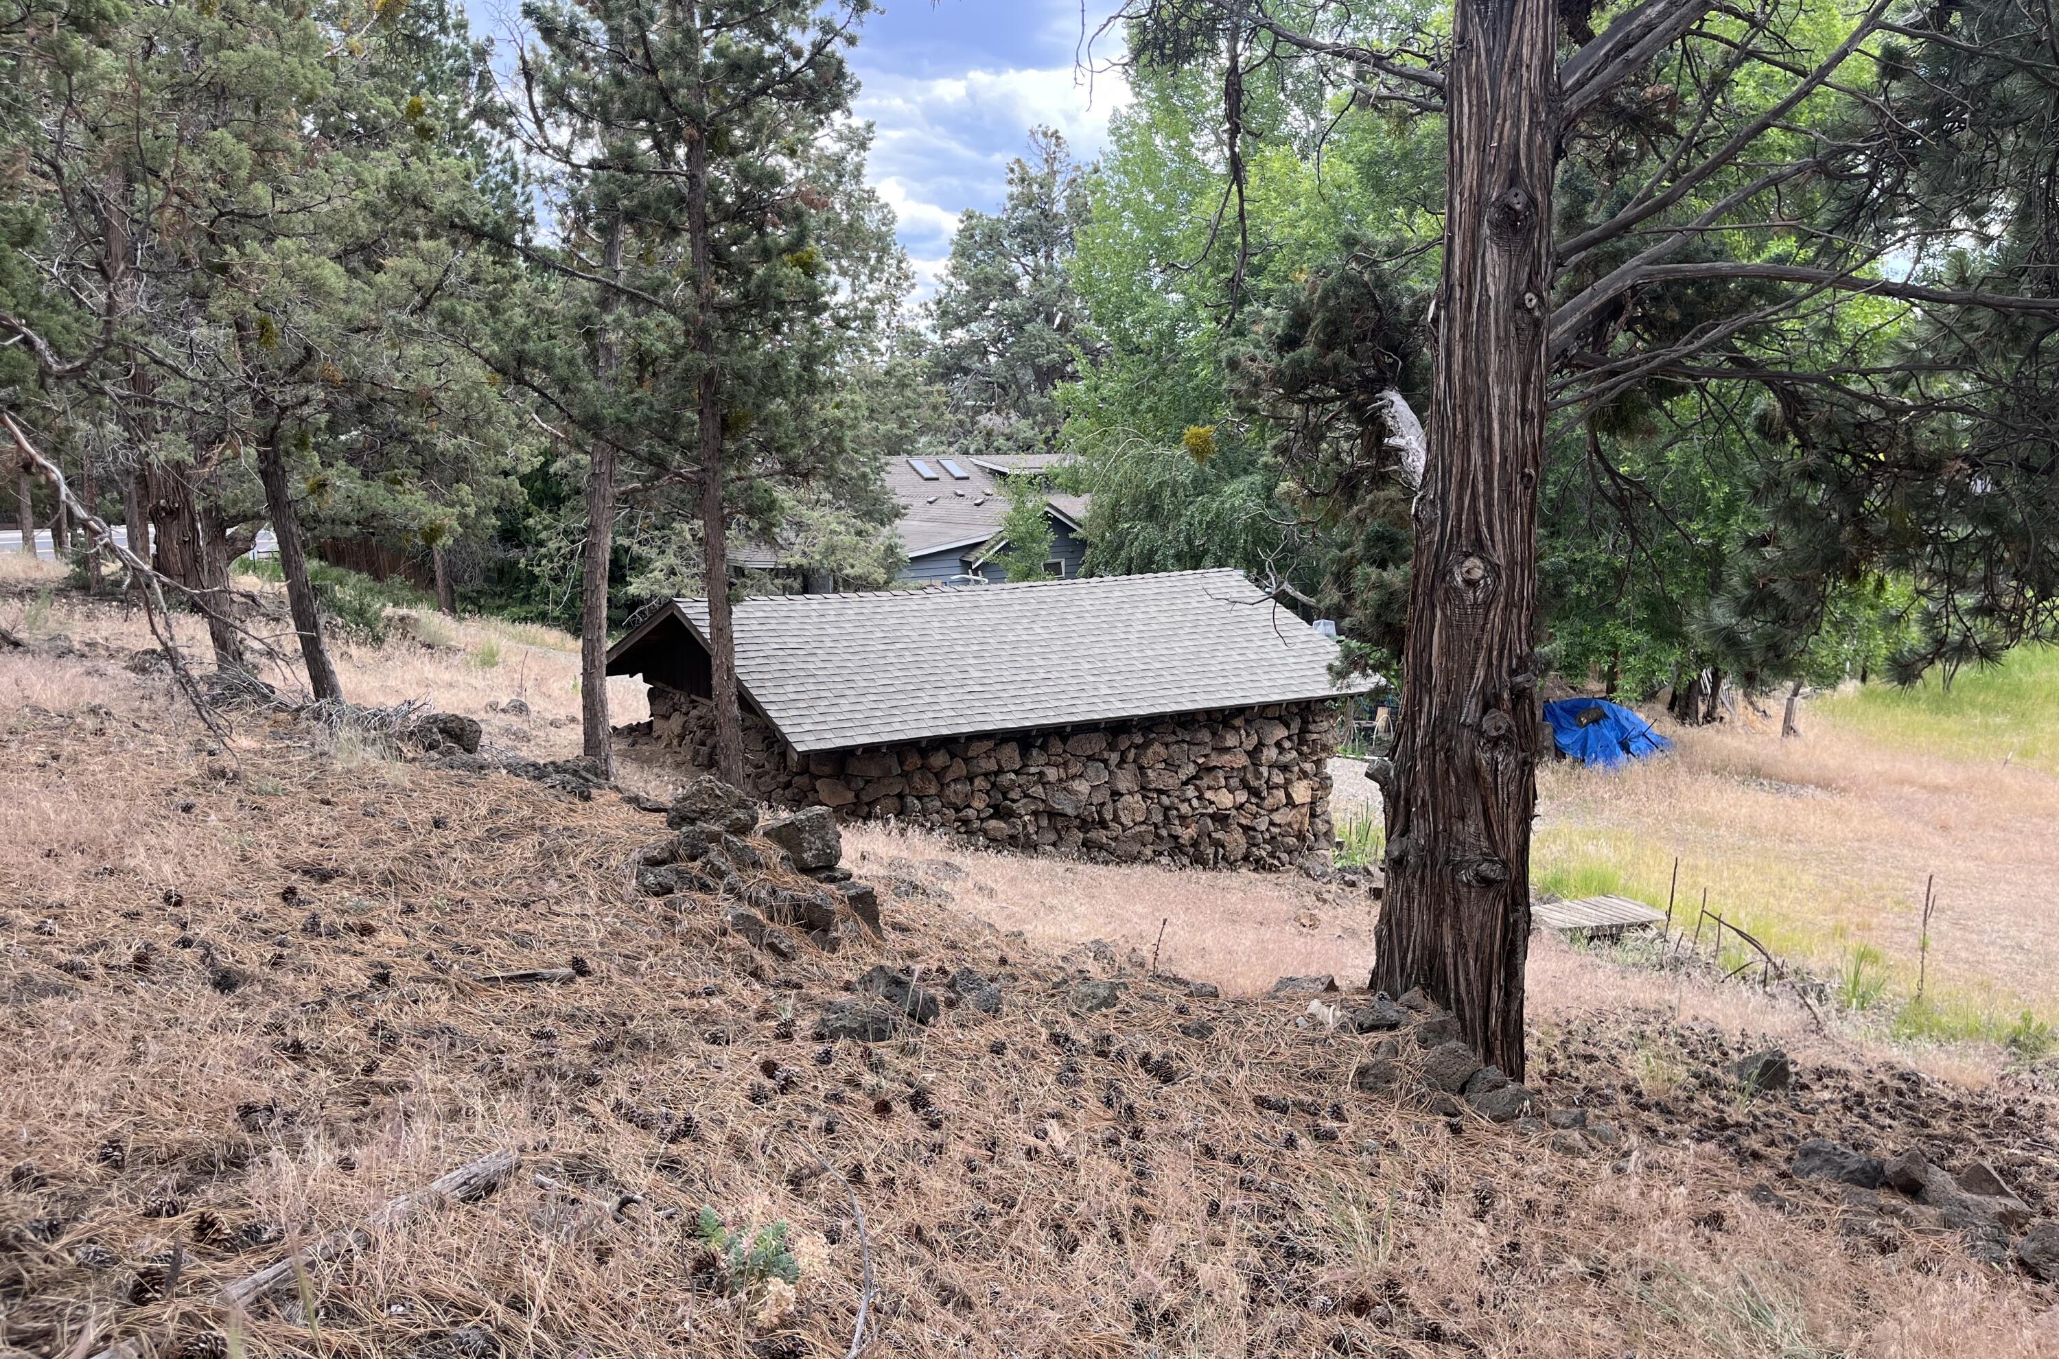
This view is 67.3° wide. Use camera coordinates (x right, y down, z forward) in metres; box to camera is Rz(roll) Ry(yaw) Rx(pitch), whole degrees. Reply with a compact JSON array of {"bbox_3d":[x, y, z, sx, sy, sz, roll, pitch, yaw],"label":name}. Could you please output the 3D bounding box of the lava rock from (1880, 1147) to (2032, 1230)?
[{"bbox_3d":[3.981,2.196,6.650,0.580,0.220,0.360,7,10,32],"label":"lava rock"}]

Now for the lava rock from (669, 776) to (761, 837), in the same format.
[{"bbox_3d":[-2.157,0.868,10.500,0.580,0.360,0.450,2,9,0],"label":"lava rock"}]

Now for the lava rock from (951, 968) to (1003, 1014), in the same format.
[{"bbox_3d":[-0.213,1.251,6.200,0.205,0.140,0.180,0,10,-2],"label":"lava rock"}]

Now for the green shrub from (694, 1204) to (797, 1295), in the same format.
[{"bbox_3d":[-0.648,1.315,3.550,0.210,0.130,0.180,0,9,-10],"label":"green shrub"}]

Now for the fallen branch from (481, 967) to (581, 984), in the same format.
[{"bbox_3d":[-2.180,1.295,6.750,0.450,0.060,0.080,-3,10,-27],"label":"fallen branch"}]

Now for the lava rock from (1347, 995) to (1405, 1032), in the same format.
[{"bbox_3d":[1.704,1.644,7.600,0.270,0.130,0.190,4,9,13],"label":"lava rock"}]

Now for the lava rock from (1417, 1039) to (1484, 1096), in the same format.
[{"bbox_3d":[1.649,1.517,6.050,0.250,0.170,0.220,3,10,16],"label":"lava rock"}]

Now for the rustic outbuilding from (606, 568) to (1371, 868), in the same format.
[{"bbox_3d":[-0.463,0.547,17.863,7.629,3.330,5.256,-5,11,-35],"label":"rustic outbuilding"}]

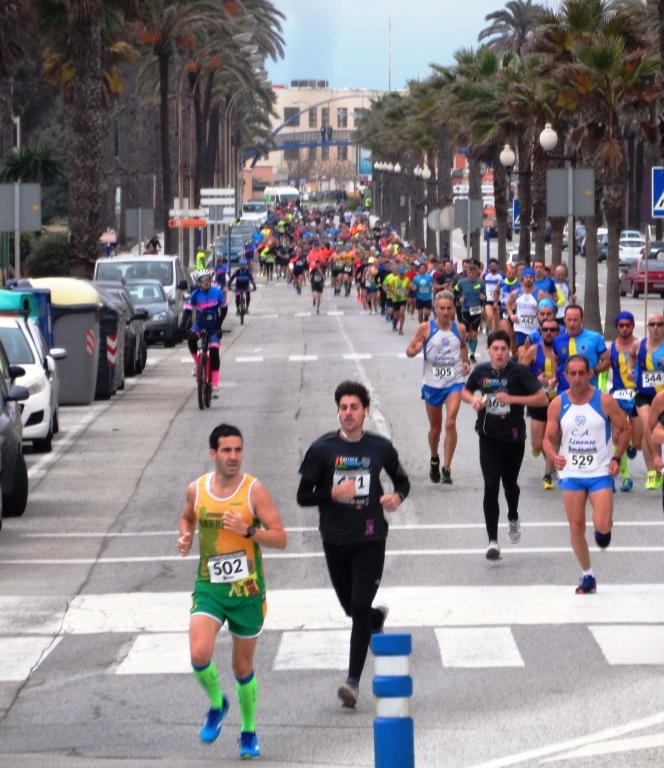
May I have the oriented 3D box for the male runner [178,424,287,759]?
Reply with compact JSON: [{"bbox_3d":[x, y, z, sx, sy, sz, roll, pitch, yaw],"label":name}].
[{"bbox_3d":[-0.491,1.025,44.700,0.540,1.640,0.600,0,1,3],"label":"male runner"}]

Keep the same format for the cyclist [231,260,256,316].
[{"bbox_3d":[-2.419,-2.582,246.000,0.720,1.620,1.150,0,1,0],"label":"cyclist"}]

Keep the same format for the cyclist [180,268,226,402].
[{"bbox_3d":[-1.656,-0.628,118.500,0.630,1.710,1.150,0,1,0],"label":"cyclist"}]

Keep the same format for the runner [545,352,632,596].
[{"bbox_3d":[1.739,0.613,61.600,0.570,1.640,0.750,0,1,0],"label":"runner"}]

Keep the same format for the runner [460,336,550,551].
[{"bbox_3d":[1.347,0.478,70.300,0.680,1.770,0.750,0,1,0],"label":"runner"}]

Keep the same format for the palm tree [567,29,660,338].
[{"bbox_3d":[5.660,-4.011,182.000,2.100,6.300,2.100,0,1,0],"label":"palm tree"}]

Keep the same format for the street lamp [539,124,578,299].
[{"bbox_3d":[5.367,-3.842,214.000,0.900,4.650,0.420,0,1,0],"label":"street lamp"}]

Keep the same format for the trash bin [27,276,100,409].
[{"bbox_3d":[-3.850,-0.594,126.500,1.280,1.760,1.650,0,1,0],"label":"trash bin"}]

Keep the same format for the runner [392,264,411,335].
[{"bbox_3d":[1.662,-1.999,218.000,0.480,1.640,0.600,0,1,0],"label":"runner"}]

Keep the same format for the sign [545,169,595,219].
[{"bbox_3d":[4.475,-3.577,169.500,0.900,0.900,0.080,0,1,0],"label":"sign"}]

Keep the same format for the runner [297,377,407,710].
[{"bbox_3d":[0.116,0.863,48.700,0.600,1.750,0.750,0,1,0],"label":"runner"}]

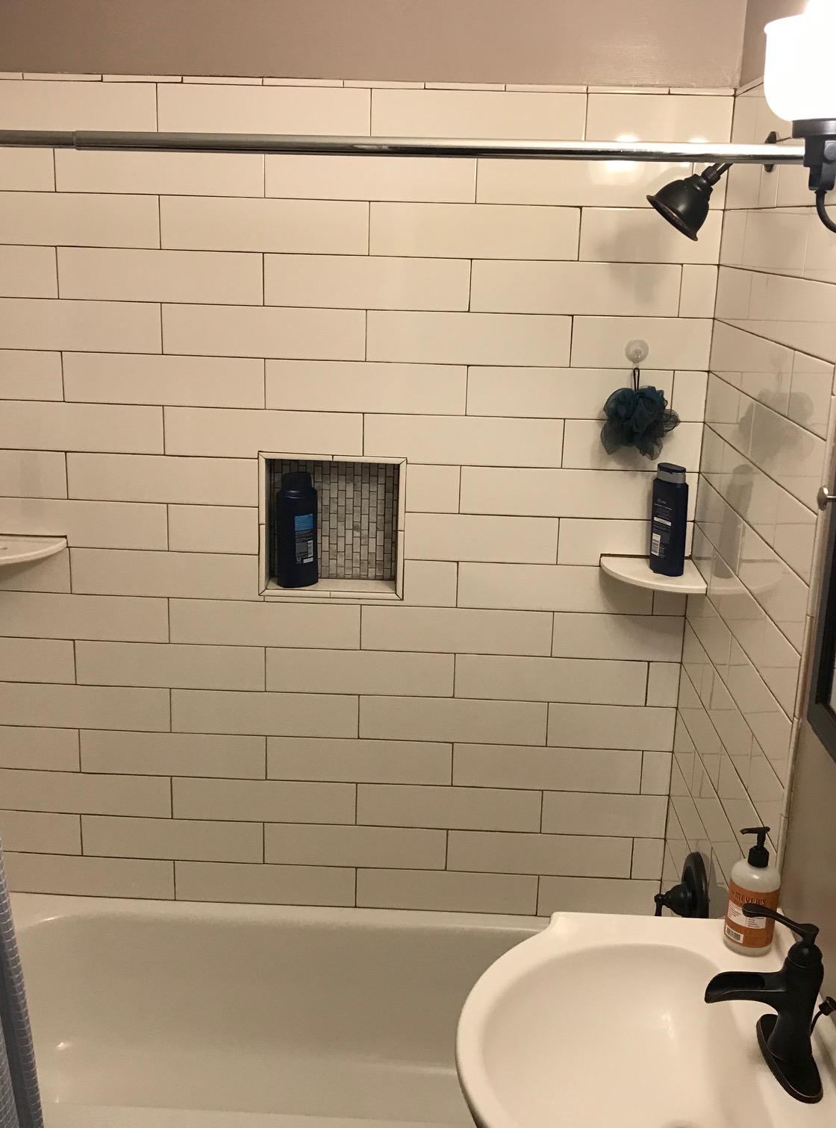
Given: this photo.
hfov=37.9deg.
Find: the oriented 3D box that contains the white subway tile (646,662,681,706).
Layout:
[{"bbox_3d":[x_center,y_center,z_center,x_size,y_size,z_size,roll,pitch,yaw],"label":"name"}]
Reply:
[{"bbox_3d":[0.522,0.257,2.592,0.066,0.101,0.010,2,15,1],"label":"white subway tile"}]

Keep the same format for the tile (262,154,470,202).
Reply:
[{"bbox_3d":[-0.090,-0.752,2.345,0.406,0.100,0.010,2,15,1],"label":"tile"}]

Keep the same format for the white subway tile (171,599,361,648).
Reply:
[{"bbox_3d":[-0.325,0.128,2.587,0.406,0.100,0.009,2,15,1],"label":"white subway tile"}]

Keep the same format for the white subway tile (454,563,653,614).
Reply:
[{"bbox_3d":[0.290,0.051,2.552,0.406,0.100,0.010,2,15,1],"label":"white subway tile"}]

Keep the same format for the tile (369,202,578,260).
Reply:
[{"bbox_3d":[0.110,-0.646,2.366,0.406,0.101,0.010,2,15,1],"label":"tile"}]

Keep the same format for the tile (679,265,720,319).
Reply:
[{"bbox_3d":[0.553,-0.537,2.398,0.068,0.101,0.009,2,15,1],"label":"tile"}]

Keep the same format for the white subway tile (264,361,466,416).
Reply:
[{"bbox_3d":[-0.104,-0.357,2.450,0.406,0.101,0.010,2,15,1],"label":"white subway tile"}]

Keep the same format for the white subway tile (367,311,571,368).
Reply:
[{"bbox_3d":[0.103,-0.449,2.424,0.407,0.101,0.010,2,15,1],"label":"white subway tile"}]

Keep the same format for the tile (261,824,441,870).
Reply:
[{"bbox_3d":[-0.136,0.629,2.715,0.406,0.100,0.010,2,15,1],"label":"tile"}]

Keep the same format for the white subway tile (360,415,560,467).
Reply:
[{"bbox_3d":[0.092,-0.250,2.477,0.407,0.101,0.010,2,15,1],"label":"white subway tile"}]

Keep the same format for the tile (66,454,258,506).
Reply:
[{"bbox_3d":[-0.528,-0.175,2.518,0.398,0.101,0.010,2,15,1],"label":"tile"}]

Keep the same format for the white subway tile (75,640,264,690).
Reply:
[{"bbox_3d":[-0.531,0.218,2.612,0.406,0.101,0.010,2,15,1],"label":"white subway tile"}]

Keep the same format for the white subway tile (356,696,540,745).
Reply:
[{"bbox_3d":[0.077,0.339,2.628,0.406,0.100,0.009,2,15,1],"label":"white subway tile"}]

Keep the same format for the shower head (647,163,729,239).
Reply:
[{"bbox_3d":[0.460,-0.615,2.010,0.113,0.116,0.113,39,12,-8],"label":"shower head"}]

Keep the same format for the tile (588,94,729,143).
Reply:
[{"bbox_3d":[0.455,-0.831,2.308,0.270,0.100,0.009,2,15,1],"label":"tile"}]

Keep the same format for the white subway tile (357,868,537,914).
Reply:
[{"bbox_3d":[0.065,0.734,2.732,0.406,0.100,0.009,2,15,1],"label":"white subway tile"}]

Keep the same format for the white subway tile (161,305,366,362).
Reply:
[{"bbox_3d":[-0.308,-0.463,2.435,0.407,0.101,0.010,2,15,1],"label":"white subway tile"}]

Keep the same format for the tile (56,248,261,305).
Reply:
[{"bbox_3d":[-0.506,-0.570,2.406,0.406,0.101,0.010,2,15,1],"label":"tile"}]

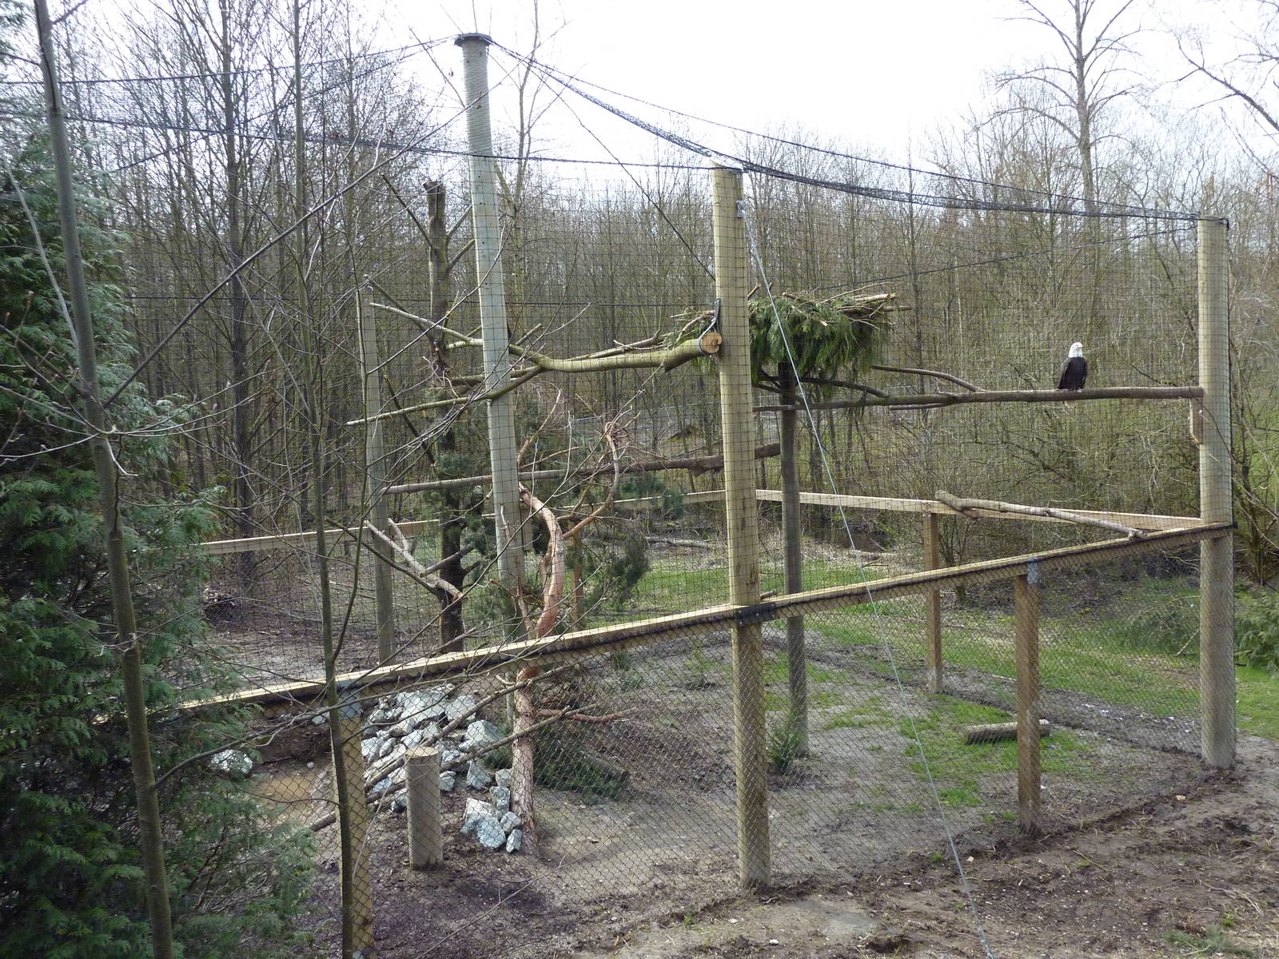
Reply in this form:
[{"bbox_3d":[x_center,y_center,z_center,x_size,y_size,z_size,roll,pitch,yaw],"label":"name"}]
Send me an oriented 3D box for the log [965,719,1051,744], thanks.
[{"bbox_3d":[4.188,2.872,12.220,1.032,0.190,0.190,-3,4,-7],"label":"log"}]

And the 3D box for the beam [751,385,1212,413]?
[{"bbox_3d":[3.541,-0.833,11.300,4.828,0.170,0.170,-3,4,0],"label":"beam"}]

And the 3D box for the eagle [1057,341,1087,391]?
[{"bbox_3d":[4.580,-1.168,11.330,0.300,0.600,0.340,-3,4,-9],"label":"eagle"}]

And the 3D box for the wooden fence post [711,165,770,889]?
[{"bbox_3d":[0.753,0.406,7.880,0.228,5.361,0.228,-5,5,-32],"label":"wooden fence post"}]

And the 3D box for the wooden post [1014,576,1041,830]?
[{"bbox_3d":[3.501,2.017,9.650,0.140,2.390,0.140,-5,5,-32],"label":"wooden post"}]

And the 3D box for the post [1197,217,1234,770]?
[{"bbox_3d":[6.075,0.198,11.280,0.335,5.841,0.335,-5,5,-32],"label":"post"}]

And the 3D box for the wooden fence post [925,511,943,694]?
[{"bbox_3d":[3.996,1.663,14.550,0.140,2.538,0.140,-5,5,-32],"label":"wooden fence post"}]

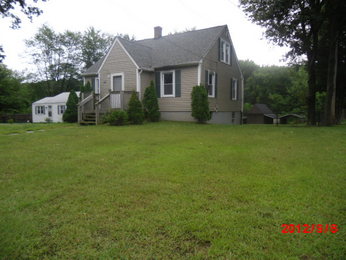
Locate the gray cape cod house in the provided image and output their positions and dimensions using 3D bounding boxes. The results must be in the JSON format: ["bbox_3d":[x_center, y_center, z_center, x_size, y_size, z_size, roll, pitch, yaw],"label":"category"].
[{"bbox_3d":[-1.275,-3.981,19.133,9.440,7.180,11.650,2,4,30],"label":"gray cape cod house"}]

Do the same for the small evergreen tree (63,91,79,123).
[{"bbox_3d":[-6.986,-1.613,18.700,1.280,2.230,1.280,2,4,30],"label":"small evergreen tree"}]

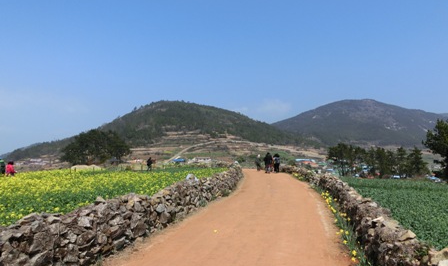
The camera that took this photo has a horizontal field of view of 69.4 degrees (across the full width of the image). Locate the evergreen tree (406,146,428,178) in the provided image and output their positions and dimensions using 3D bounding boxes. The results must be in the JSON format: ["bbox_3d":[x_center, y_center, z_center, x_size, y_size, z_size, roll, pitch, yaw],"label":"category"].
[{"bbox_3d":[35.889,5.286,60.000,3.800,5.900,3.800,0,-3,0],"label":"evergreen tree"}]

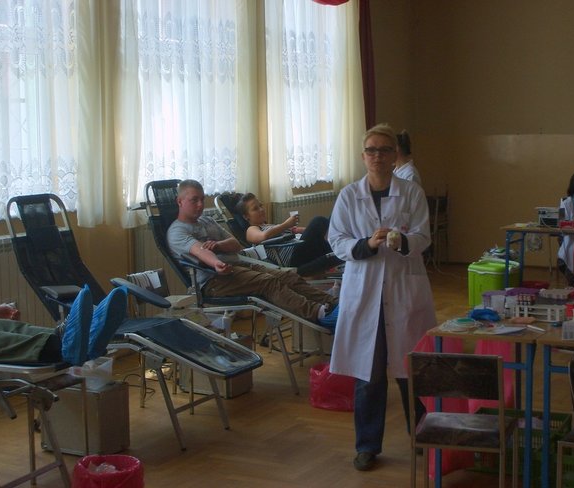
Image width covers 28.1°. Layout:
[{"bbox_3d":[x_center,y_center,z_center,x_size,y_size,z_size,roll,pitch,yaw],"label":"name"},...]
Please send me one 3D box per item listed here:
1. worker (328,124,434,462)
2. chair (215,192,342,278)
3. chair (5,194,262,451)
[{"bbox_3d":[0.470,0.255,5.811,0.550,1.700,0.420,0,6,3],"label":"worker"},{"bbox_3d":[0.207,0.186,8.985,1.550,1.140,0.680,3,7,29],"label":"chair"},{"bbox_3d":[-0.845,0.388,6.442,1.480,1.310,0.720,3,7,29],"label":"chair"}]

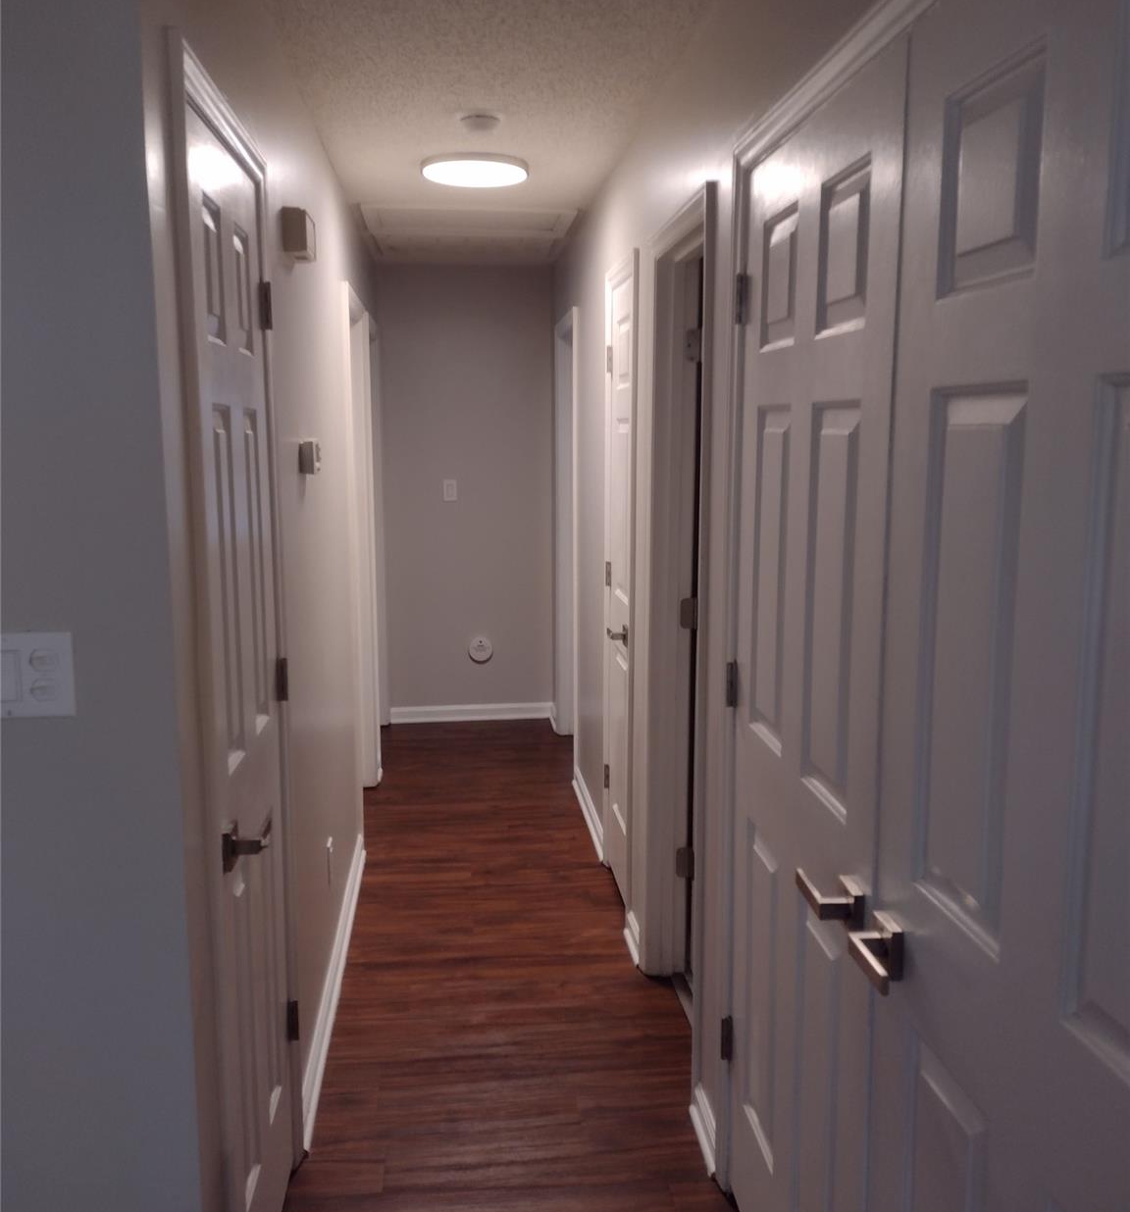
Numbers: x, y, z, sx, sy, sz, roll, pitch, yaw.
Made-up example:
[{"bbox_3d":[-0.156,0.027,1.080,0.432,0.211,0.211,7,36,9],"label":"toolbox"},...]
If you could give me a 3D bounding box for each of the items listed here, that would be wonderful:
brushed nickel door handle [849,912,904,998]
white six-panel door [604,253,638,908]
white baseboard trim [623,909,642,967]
[{"bbox_3d":[0.397,0.439,1.460,0.061,0.066,0.163,-1,9,-6],"label":"brushed nickel door handle"},{"bbox_3d":[0.199,-0.029,3.887,0.045,2.072,0.560,-1,9,-6],"label":"white six-panel door"},{"bbox_3d":[0.212,1.018,3.636,0.019,0.083,0.235,-1,9,-6],"label":"white baseboard trim"}]

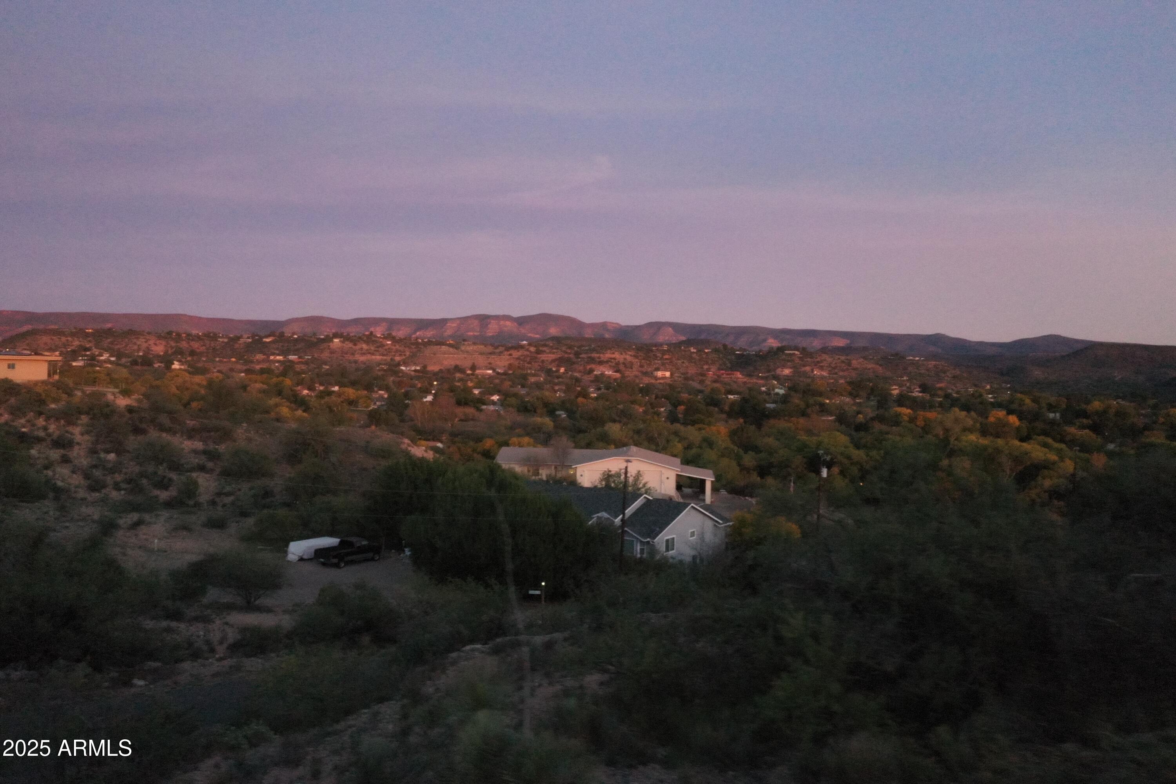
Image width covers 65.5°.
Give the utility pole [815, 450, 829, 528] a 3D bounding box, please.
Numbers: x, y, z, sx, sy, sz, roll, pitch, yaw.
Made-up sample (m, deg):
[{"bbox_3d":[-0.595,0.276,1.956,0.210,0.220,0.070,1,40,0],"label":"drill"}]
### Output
[{"bbox_3d":[23.009,10.582,90.000,0.900,9.600,0.500,2,2,11],"label":"utility pole"}]

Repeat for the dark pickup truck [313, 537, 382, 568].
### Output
[{"bbox_3d":[-18.290,12.287,70.300,1.970,1.850,5.550,3,2,32],"label":"dark pickup truck"}]

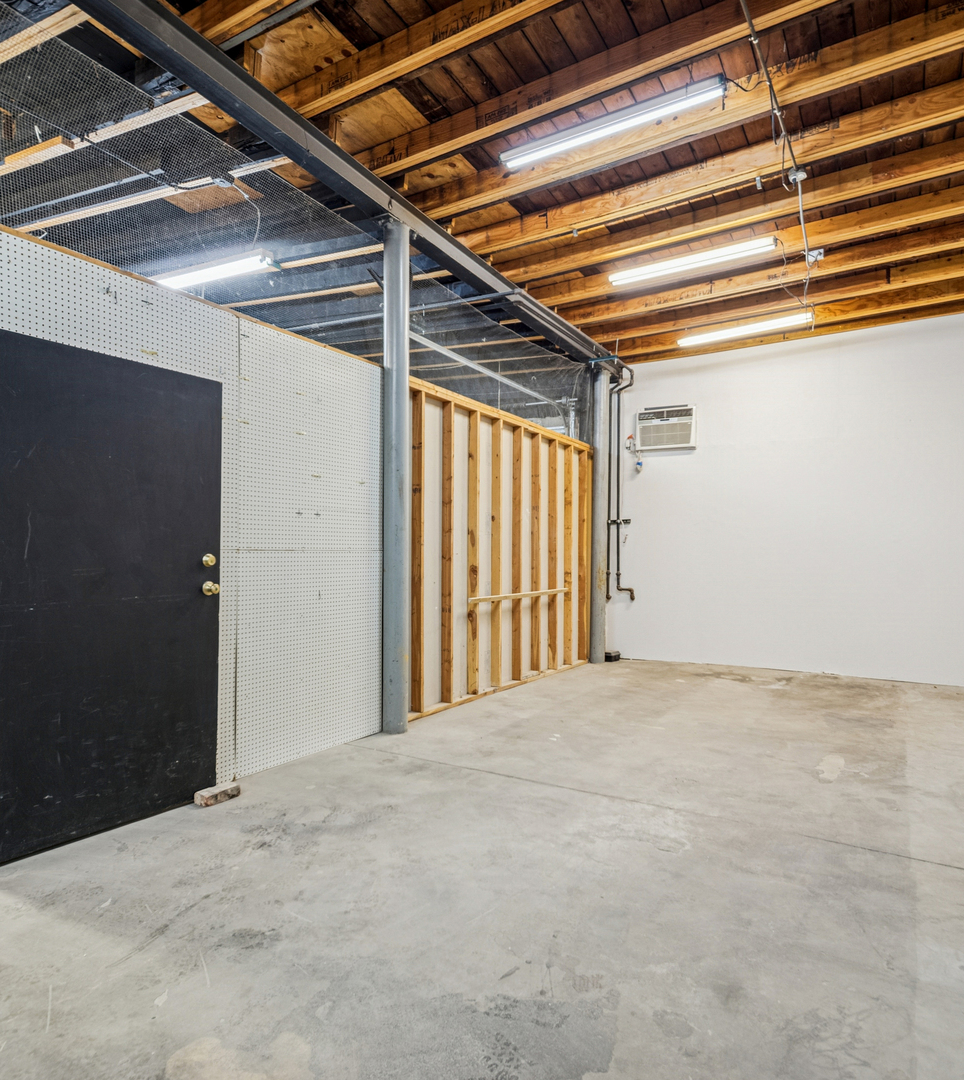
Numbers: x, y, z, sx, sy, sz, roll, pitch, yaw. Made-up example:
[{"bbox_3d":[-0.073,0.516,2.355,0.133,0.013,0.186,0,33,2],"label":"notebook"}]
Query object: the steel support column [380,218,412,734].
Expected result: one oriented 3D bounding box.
[{"bbox_3d":[-0.587,-0.430,4.630,0.175,3.470,0.175,0,-1,0],"label":"steel support column"}]

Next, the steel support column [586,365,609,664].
[{"bbox_3d":[1.366,-0.313,7.830,0.175,3.410,0.175,0,-1,31],"label":"steel support column"}]

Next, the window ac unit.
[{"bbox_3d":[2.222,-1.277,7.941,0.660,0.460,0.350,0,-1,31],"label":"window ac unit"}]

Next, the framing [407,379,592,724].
[{"bbox_3d":[0.316,0.114,6.329,0.100,2.460,3.570,0,-1,31],"label":"framing"}]

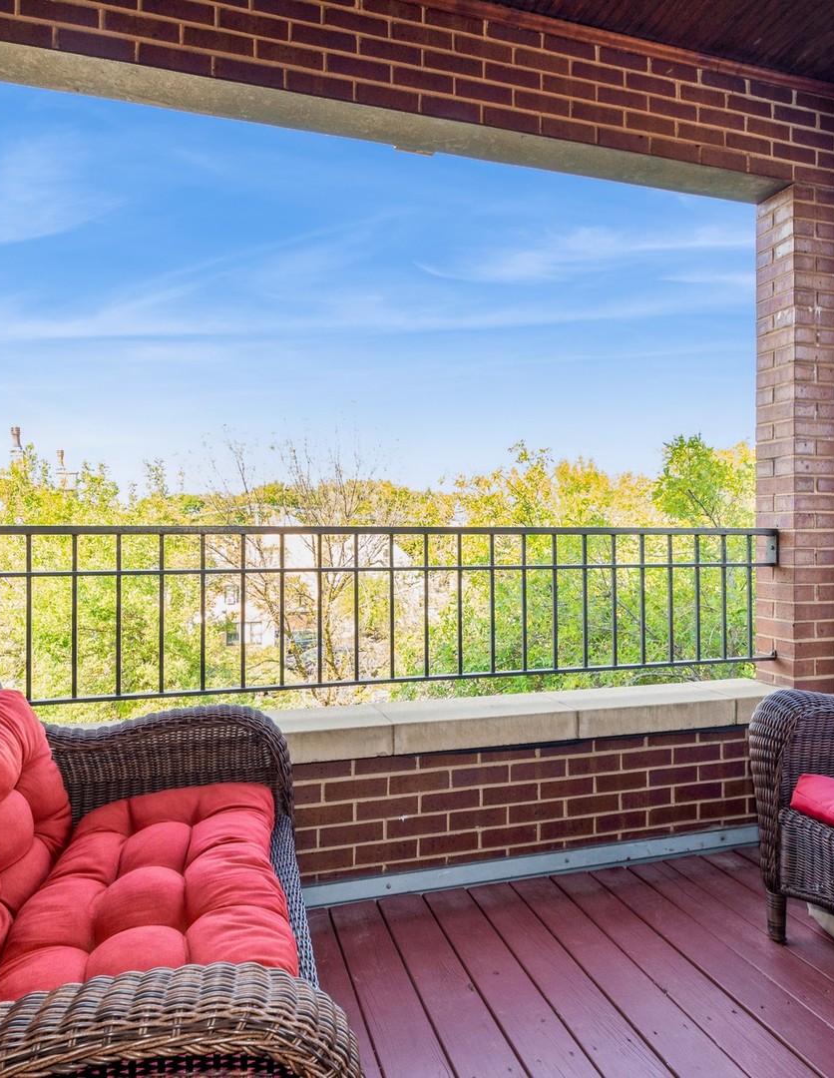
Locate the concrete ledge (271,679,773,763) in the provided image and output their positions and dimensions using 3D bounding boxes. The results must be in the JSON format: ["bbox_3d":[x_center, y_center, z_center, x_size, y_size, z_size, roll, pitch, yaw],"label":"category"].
[{"bbox_3d":[0.059,0.607,2.205,2.695,0.089,0.260,0,0,-15],"label":"concrete ledge"}]

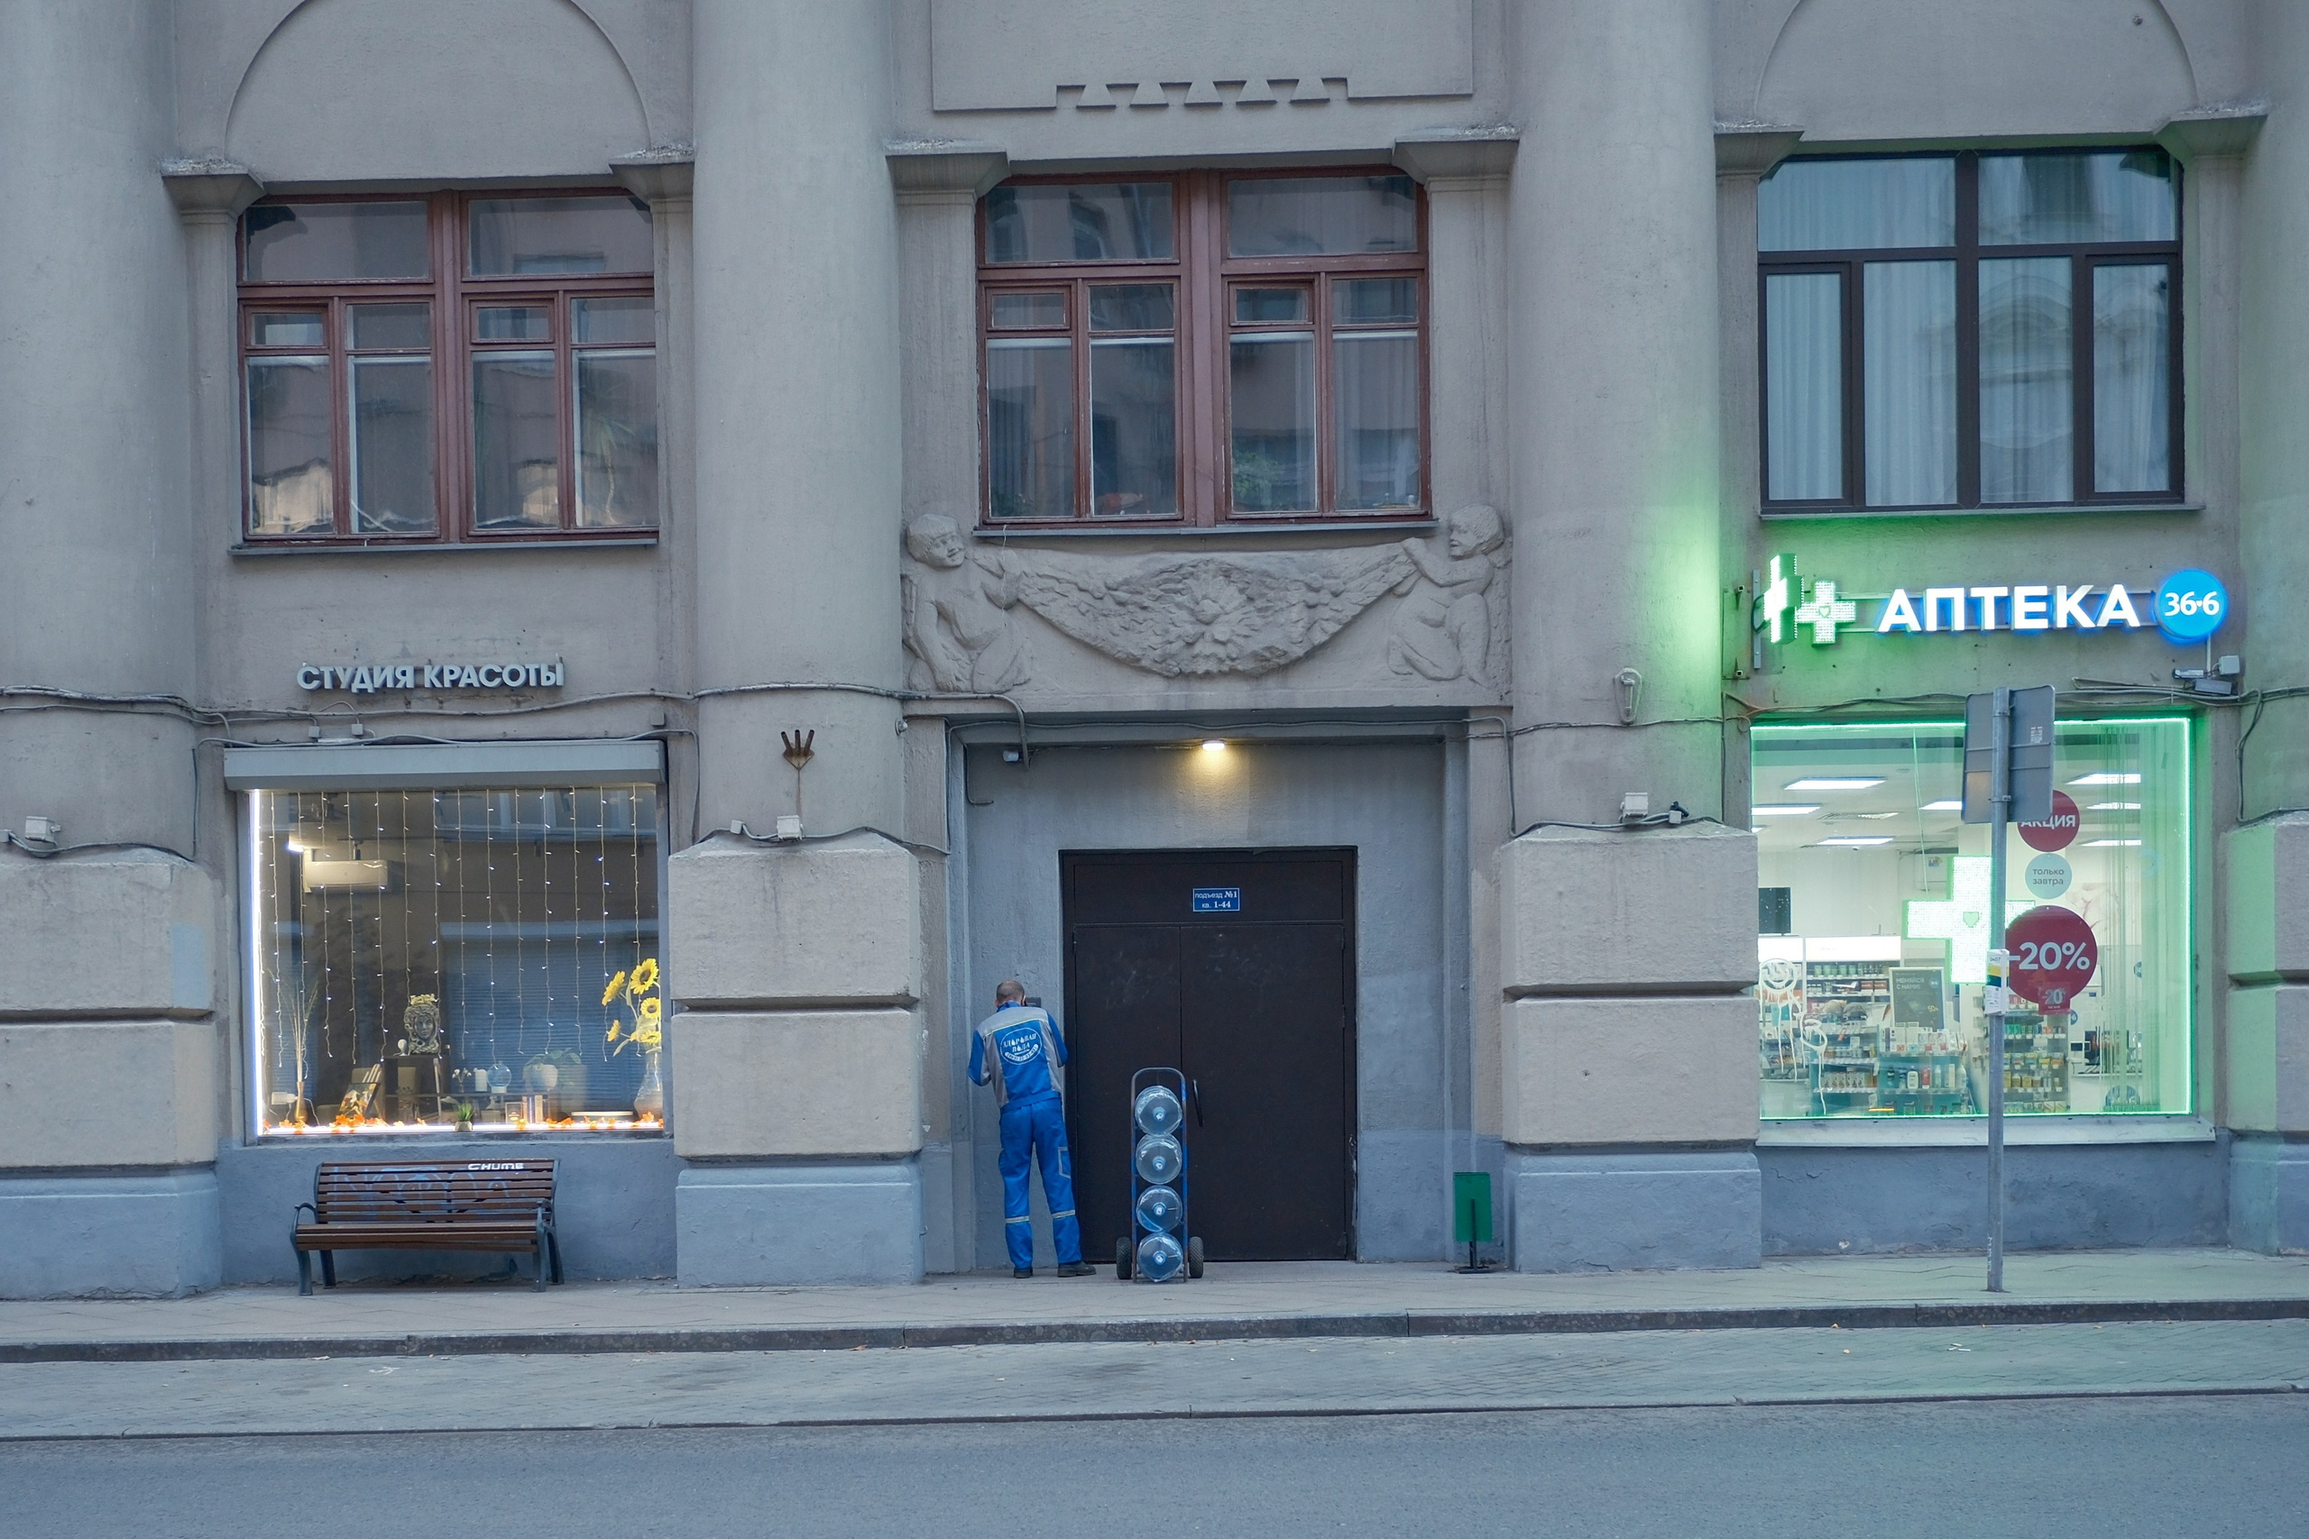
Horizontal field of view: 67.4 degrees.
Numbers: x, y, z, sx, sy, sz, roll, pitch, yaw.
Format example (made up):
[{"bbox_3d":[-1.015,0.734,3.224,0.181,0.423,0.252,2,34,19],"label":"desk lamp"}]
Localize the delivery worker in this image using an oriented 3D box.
[{"bbox_3d":[-0.724,2.122,10.319,0.680,1.755,0.500,-1,1,9],"label":"delivery worker"}]

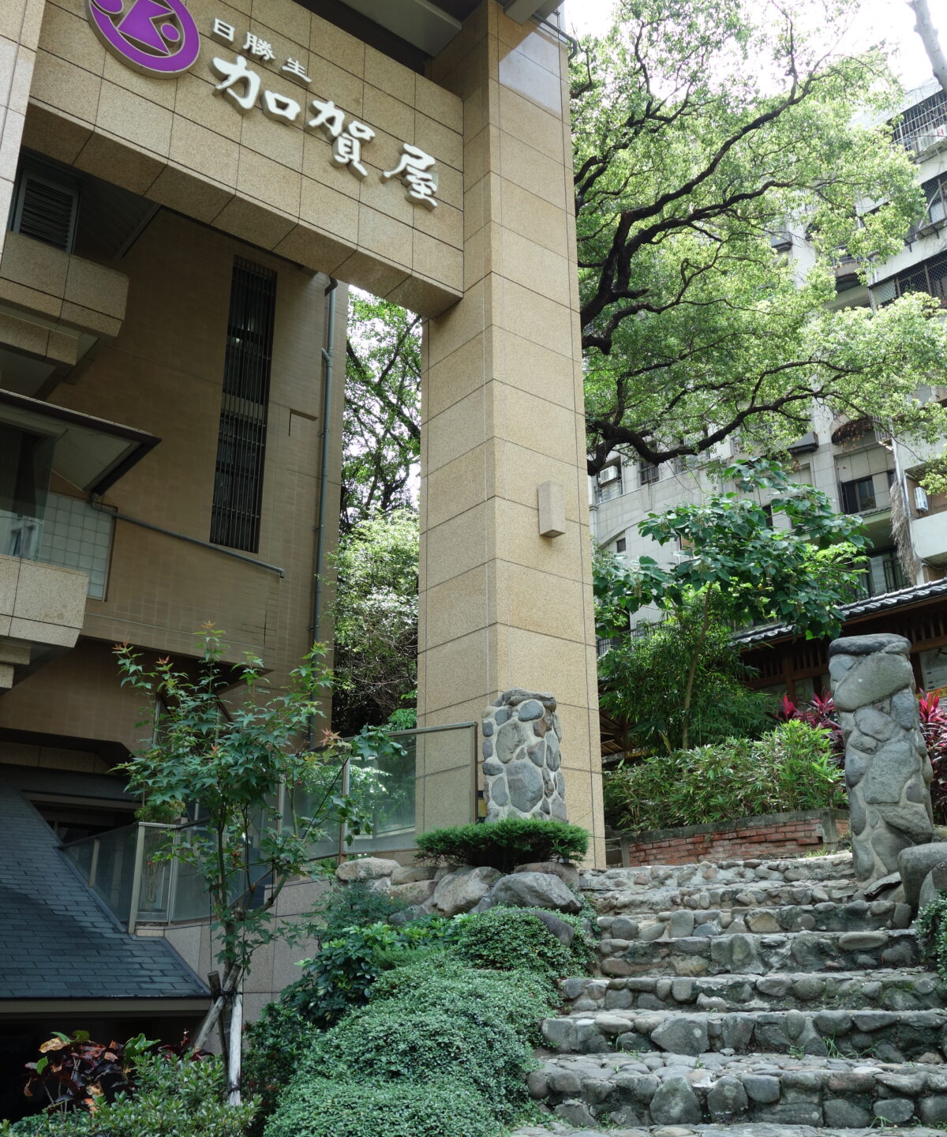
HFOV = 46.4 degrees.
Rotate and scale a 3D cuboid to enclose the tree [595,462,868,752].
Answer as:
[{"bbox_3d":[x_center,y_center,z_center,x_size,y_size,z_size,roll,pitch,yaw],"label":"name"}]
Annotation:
[{"bbox_3d":[2.870,0.739,13.324,3.050,4.000,2.600,0,-20,0],"label":"tree"}]

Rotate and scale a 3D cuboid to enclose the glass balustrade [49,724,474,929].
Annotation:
[{"bbox_3d":[-2.288,2.567,10.285,5.500,1.500,0.550,-15,-25,36],"label":"glass balustrade"}]

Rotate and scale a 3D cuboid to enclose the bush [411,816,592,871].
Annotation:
[{"bbox_3d":[0.184,1.867,7.498,1.200,0.380,0.750,0,-20,0],"label":"bush"}]

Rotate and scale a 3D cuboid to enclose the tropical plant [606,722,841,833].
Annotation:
[{"bbox_3d":[2.507,2.258,11.350,0.850,0.980,2.900,14,-24,-36],"label":"tropical plant"}]

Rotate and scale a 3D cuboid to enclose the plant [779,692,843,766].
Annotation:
[{"bbox_3d":[3.383,1.781,11.254,0.800,1.000,0.750,0,-20,0],"label":"plant"}]

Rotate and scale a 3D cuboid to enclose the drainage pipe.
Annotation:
[{"bbox_3d":[-2.363,-1.103,17.485,0.110,8.266,0.110,14,-24,-36],"label":"drainage pipe"}]

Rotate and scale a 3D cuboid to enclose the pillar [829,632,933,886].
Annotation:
[{"bbox_3d":[2.740,1.271,7.509,0.540,1.660,0.540,-6,-20,16],"label":"pillar"}]

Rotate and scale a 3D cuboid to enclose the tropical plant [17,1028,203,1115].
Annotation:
[{"bbox_3d":[-2.324,3.381,7.235,1.150,0.680,0.800,0,-20,0],"label":"tropical plant"}]

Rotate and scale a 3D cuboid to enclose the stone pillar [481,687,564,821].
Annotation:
[{"bbox_3d":[0.379,1.586,8.458,0.600,1.280,0.580,-3,-20,6],"label":"stone pillar"}]

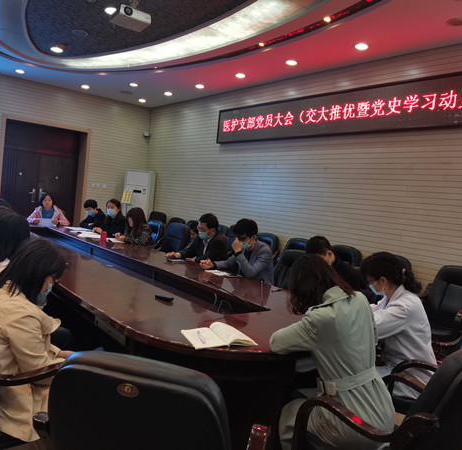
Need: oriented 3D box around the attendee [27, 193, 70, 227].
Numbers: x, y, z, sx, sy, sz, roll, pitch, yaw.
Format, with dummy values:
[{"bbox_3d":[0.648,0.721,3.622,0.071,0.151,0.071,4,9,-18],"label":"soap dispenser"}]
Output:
[{"bbox_3d":[-2.755,0.148,6.632,0.620,1.190,0.720,4,3,-31],"label":"attendee"}]

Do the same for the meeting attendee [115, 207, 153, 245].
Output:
[{"bbox_3d":[-1.284,0.354,5.638,0.720,1.180,0.470,4,4,-38],"label":"meeting attendee"}]

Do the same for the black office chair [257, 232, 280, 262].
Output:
[{"bbox_3d":[0.209,0.591,5.828,0.650,1.000,0.600,4,4,-38],"label":"black office chair"}]

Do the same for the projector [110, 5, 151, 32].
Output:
[{"bbox_3d":[-0.947,-1.964,4.282,0.310,0.090,0.265,4,3,-35],"label":"projector"}]

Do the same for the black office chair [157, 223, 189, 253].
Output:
[{"bbox_3d":[-0.911,0.478,5.640,0.650,1.010,0.600,4,4,-38],"label":"black office chair"}]

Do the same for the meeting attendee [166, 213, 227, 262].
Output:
[{"bbox_3d":[-0.392,0.480,4.578,0.750,1.220,0.500,4,4,-38],"label":"meeting attendee"}]

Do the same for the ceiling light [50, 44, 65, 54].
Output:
[{"bbox_3d":[-2.325,-2.360,6.050,0.190,0.100,0.190,4,4,-39],"label":"ceiling light"}]

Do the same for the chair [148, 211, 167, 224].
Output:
[{"bbox_3d":[-1.650,0.255,8.786,0.660,1.000,0.620,4,4,-39],"label":"chair"}]

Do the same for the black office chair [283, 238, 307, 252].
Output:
[{"bbox_3d":[0.583,0.654,5.349,0.650,1.000,0.600,4,4,-38],"label":"black office chair"}]

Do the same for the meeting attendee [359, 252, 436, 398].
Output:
[{"bbox_3d":[0.726,0.729,2.333,0.720,1.180,0.500,7,3,15],"label":"meeting attendee"}]

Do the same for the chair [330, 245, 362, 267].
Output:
[{"bbox_3d":[1.117,0.726,5.282,0.660,0.980,0.620,4,4,-39],"label":"chair"}]

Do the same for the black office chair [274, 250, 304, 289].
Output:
[{"bbox_3d":[0.414,0.706,4.173,0.660,0.980,0.620,4,4,-39],"label":"black office chair"}]

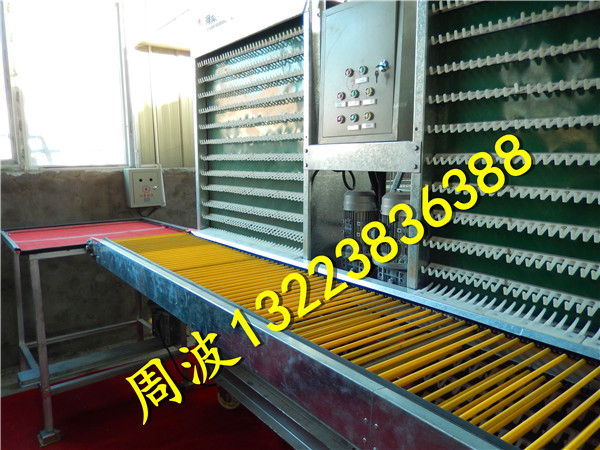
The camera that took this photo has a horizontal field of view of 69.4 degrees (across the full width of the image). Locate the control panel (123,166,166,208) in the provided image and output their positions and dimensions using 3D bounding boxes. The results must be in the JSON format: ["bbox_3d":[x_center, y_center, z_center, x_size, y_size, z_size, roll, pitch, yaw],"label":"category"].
[{"bbox_3d":[-1.065,-0.255,2.970,0.222,0.255,0.150,-7,10,-34],"label":"control panel"}]

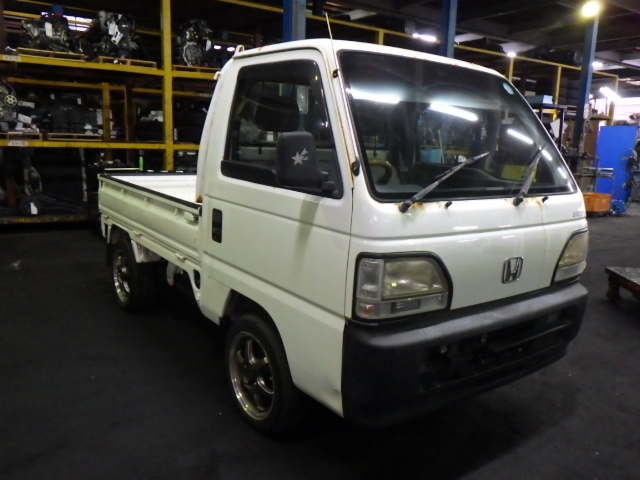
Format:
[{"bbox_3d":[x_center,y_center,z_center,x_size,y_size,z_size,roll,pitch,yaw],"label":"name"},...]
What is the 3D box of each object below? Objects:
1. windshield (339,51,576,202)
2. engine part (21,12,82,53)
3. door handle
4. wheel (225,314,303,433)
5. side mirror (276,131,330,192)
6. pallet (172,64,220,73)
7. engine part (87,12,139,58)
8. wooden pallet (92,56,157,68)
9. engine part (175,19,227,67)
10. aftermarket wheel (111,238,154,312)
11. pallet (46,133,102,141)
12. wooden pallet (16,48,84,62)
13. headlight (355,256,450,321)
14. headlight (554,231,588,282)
[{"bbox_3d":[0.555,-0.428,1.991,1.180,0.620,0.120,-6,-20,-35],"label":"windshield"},{"bbox_3d":[-3.489,-2.649,6.710,0.684,0.411,0.550,-6,13,-35],"label":"engine part"},{"bbox_3d":[-0.459,-0.063,2.348,0.035,0.150,0.095,-6,14,-36],"label":"door handle"},{"bbox_3d":[-0.246,0.592,2.315,0.155,0.530,0.530,-6,14,-36],"label":"wheel"},{"bbox_3d":[-0.069,-0.251,1.674,0.190,0.190,0.095,-6,14,-36],"label":"side mirror"},{"bbox_3d":[-1.992,-2.538,7.848,0.766,0.095,0.800,-6,13,-35],"label":"pallet"},{"bbox_3d":[-2.884,-2.798,7.168,0.650,0.566,0.580,-6,13,-35],"label":"engine part"},{"bbox_3d":[-2.997,-2.636,7.821,0.800,0.100,0.800,-6,14,-36],"label":"wooden pallet"},{"bbox_3d":[-1.822,-2.955,7.907,0.713,0.660,0.600,-6,13,-35],"label":"engine part"},{"bbox_3d":[-1.380,0.261,3.804,0.155,0.530,0.530,-6,14,-36],"label":"aftermarket wheel"},{"bbox_3d":[-3.885,-1.603,8.070,0.745,0.095,0.800,-6,13,-35],"label":"pallet"},{"bbox_3d":[-3.805,-2.546,7.238,0.800,0.100,0.800,-6,14,-36],"label":"wooden pallet"},{"bbox_3d":[0.273,0.140,1.670,0.350,0.210,0.140,-6,14,-36],"label":"headlight"},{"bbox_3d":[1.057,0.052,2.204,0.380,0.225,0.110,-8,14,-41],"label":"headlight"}]

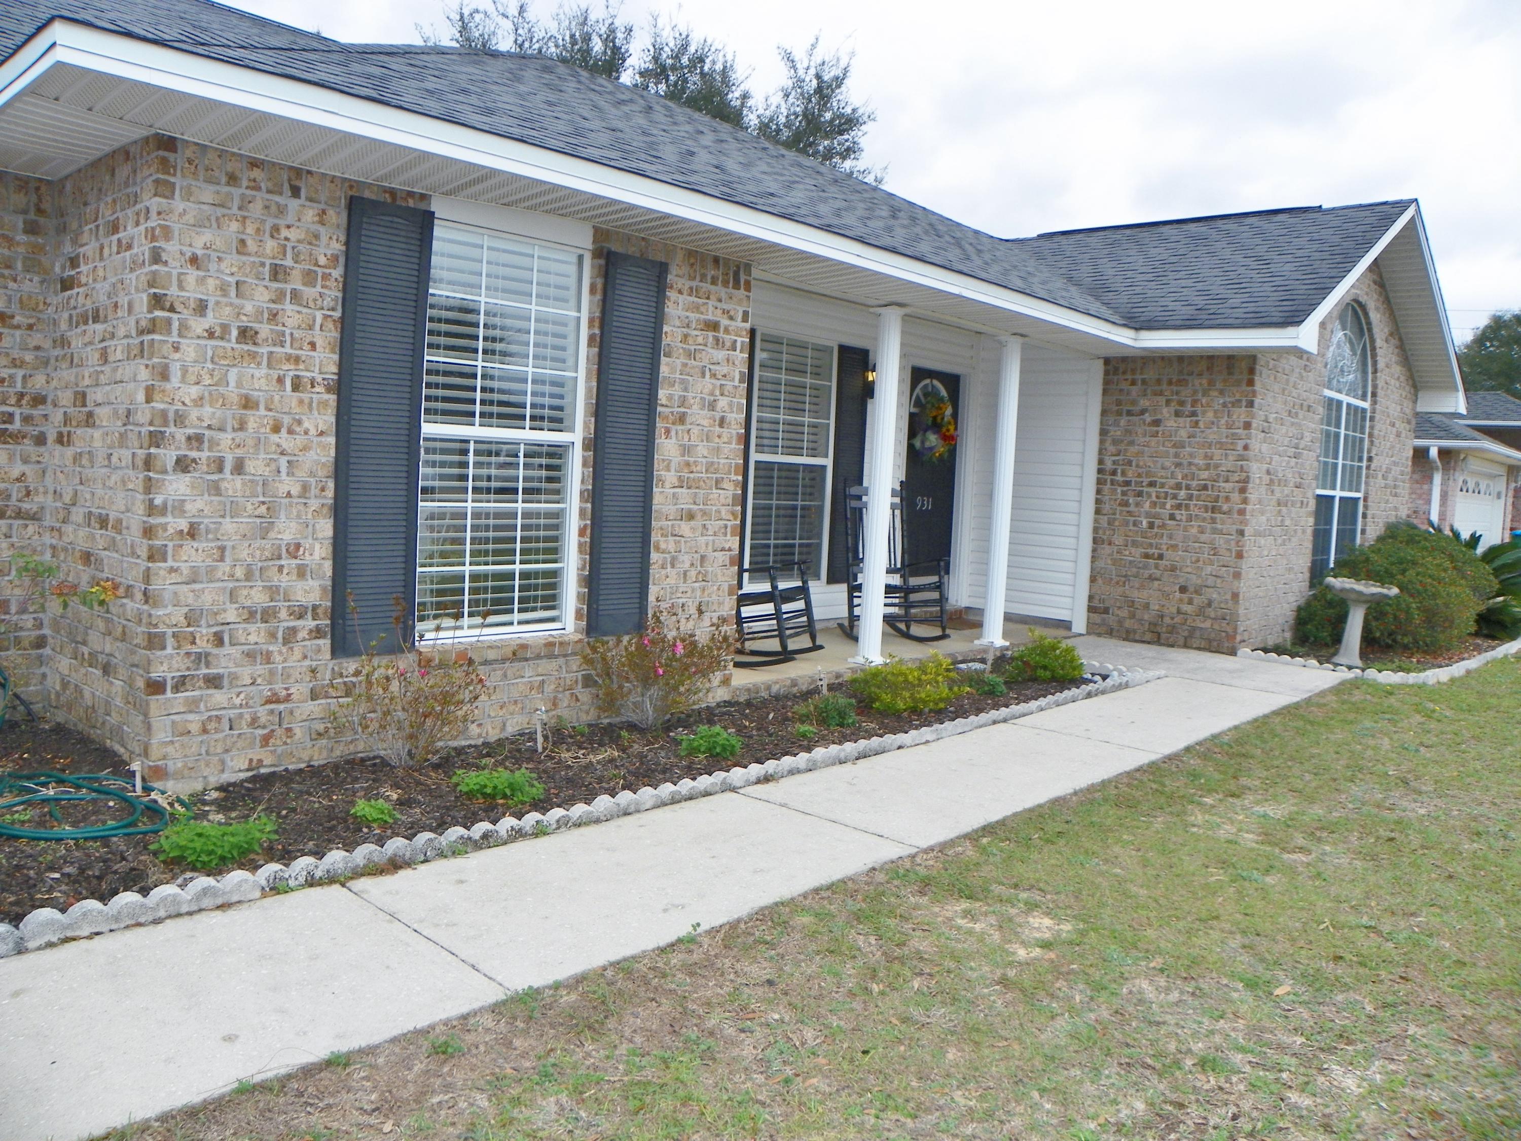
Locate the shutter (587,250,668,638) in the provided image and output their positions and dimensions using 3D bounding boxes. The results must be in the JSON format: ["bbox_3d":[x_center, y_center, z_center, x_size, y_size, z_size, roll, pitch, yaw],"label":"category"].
[{"bbox_3d":[-0.660,-0.608,5.719,0.040,1.870,0.385,8,7,43],"label":"shutter"}]

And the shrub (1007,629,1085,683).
[{"bbox_3d":[1.925,0.579,7.726,0.500,0.310,0.550,8,7,43],"label":"shrub"}]

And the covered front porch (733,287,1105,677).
[{"bbox_3d":[0.994,-0.647,8.532,1.350,2.370,4.650,8,7,43],"label":"covered front porch"}]

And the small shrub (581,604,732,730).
[{"bbox_3d":[-0.518,0.477,5.628,0.520,0.600,0.720,8,7,43],"label":"small shrub"}]

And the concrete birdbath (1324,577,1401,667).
[{"bbox_3d":[4.533,0.373,8.638,0.550,0.660,0.550,8,7,43],"label":"concrete birdbath"}]

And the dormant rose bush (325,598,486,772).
[{"bbox_3d":[-1.447,0.456,4.693,0.500,0.680,0.620,8,7,43],"label":"dormant rose bush"}]

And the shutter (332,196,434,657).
[{"bbox_3d":[-1.567,-0.571,4.758,0.040,1.870,0.385,8,7,43],"label":"shutter"}]

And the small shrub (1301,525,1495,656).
[{"bbox_3d":[5.487,0.170,9.906,1.600,1.100,1.550,8,7,43],"label":"small shrub"}]

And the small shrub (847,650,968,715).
[{"bbox_3d":[0.843,0.647,6.513,0.600,0.310,0.680,8,7,43],"label":"small shrub"}]

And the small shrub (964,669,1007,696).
[{"bbox_3d":[1.389,0.689,7.048,0.250,0.150,0.270,8,7,43],"label":"small shrub"}]

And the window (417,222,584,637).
[{"bbox_3d":[-1.183,-0.611,5.309,0.060,1.800,0.880,8,7,43],"label":"window"}]

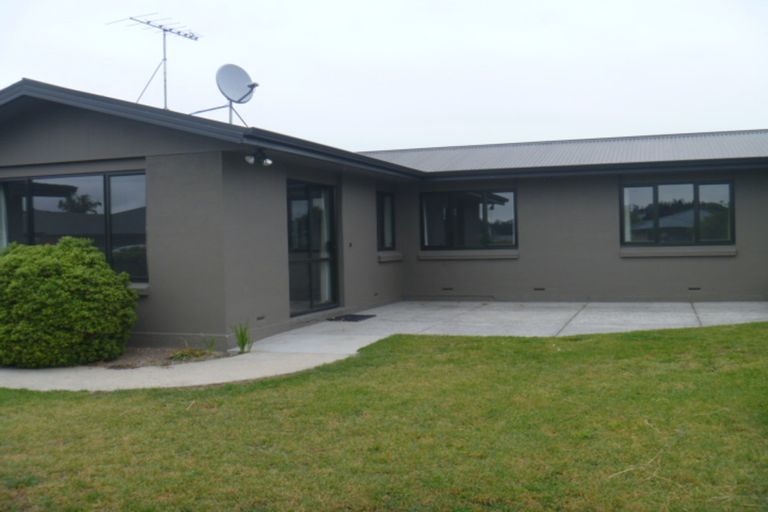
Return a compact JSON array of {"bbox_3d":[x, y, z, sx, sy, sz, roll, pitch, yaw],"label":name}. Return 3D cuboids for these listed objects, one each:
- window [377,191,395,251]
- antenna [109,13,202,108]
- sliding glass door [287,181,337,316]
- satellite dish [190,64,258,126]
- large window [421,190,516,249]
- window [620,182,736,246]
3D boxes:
[{"bbox_3d":[0.049,-0.702,15.242,0.100,1.179,1.000,-1,1,20],"label":"window"},{"bbox_3d":[-2.991,-2.592,10.301,0.965,1.149,1.233,0,1,29],"label":"antenna"},{"bbox_3d":[-1.111,-0.129,12.028,0.100,2.074,1.813,-1,1,20],"label":"sliding glass door"},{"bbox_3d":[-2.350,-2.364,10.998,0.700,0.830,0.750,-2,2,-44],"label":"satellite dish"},{"bbox_3d":[1.767,-0.739,15.540,2.025,1.212,0.100,-1,1,20],"label":"large window"},{"bbox_3d":[5.557,-0.789,14.167,2.015,1.189,0.100,-1,1,20],"label":"window"}]

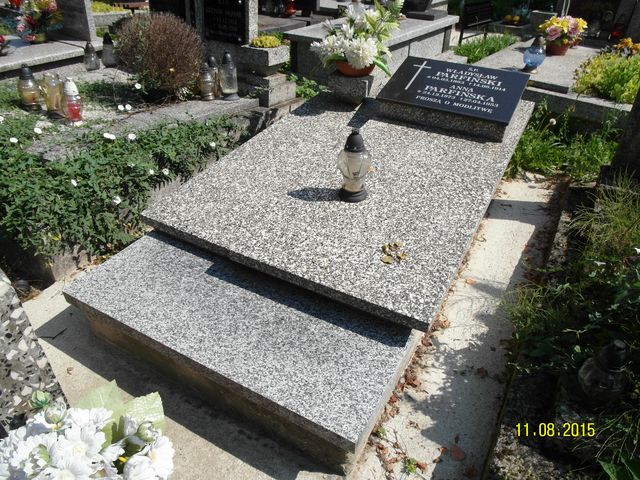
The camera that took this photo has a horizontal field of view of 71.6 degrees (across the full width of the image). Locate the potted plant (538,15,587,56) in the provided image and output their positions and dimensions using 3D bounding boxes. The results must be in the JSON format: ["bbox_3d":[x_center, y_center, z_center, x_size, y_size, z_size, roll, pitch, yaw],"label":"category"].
[{"bbox_3d":[2.003,-1.710,3.675,0.390,0.310,0.360,18,37,24],"label":"potted plant"}]

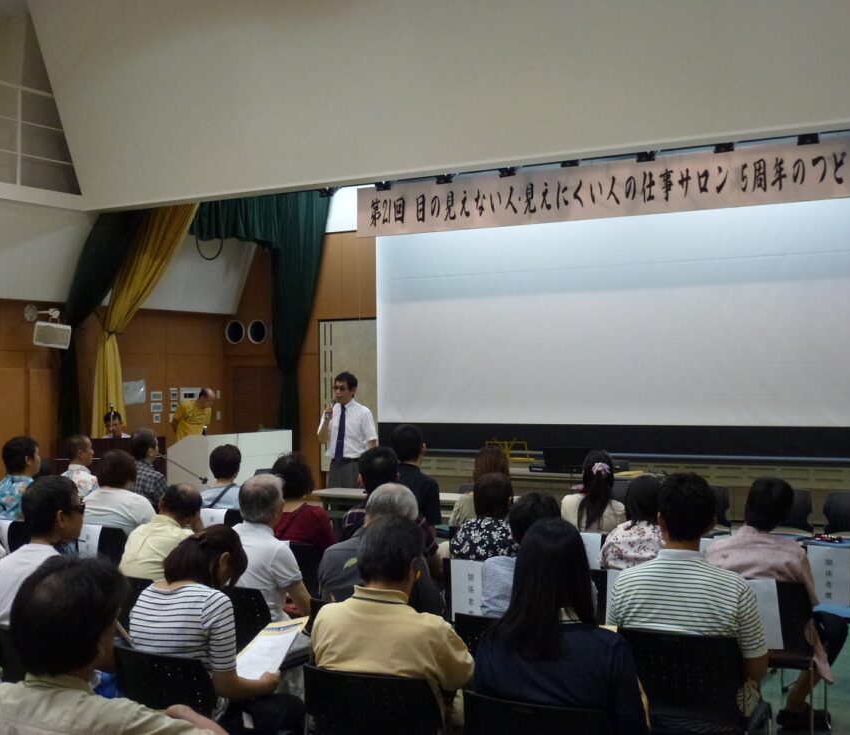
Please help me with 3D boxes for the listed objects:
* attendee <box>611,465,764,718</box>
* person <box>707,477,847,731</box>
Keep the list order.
[{"bbox_3d":[1.008,1.002,4.115,0.530,1.270,0.760,-1,-1,28],"label":"attendee"},{"bbox_3d":[1.576,1.095,5.313,0.510,1.200,0.740,-1,-1,31],"label":"person"}]

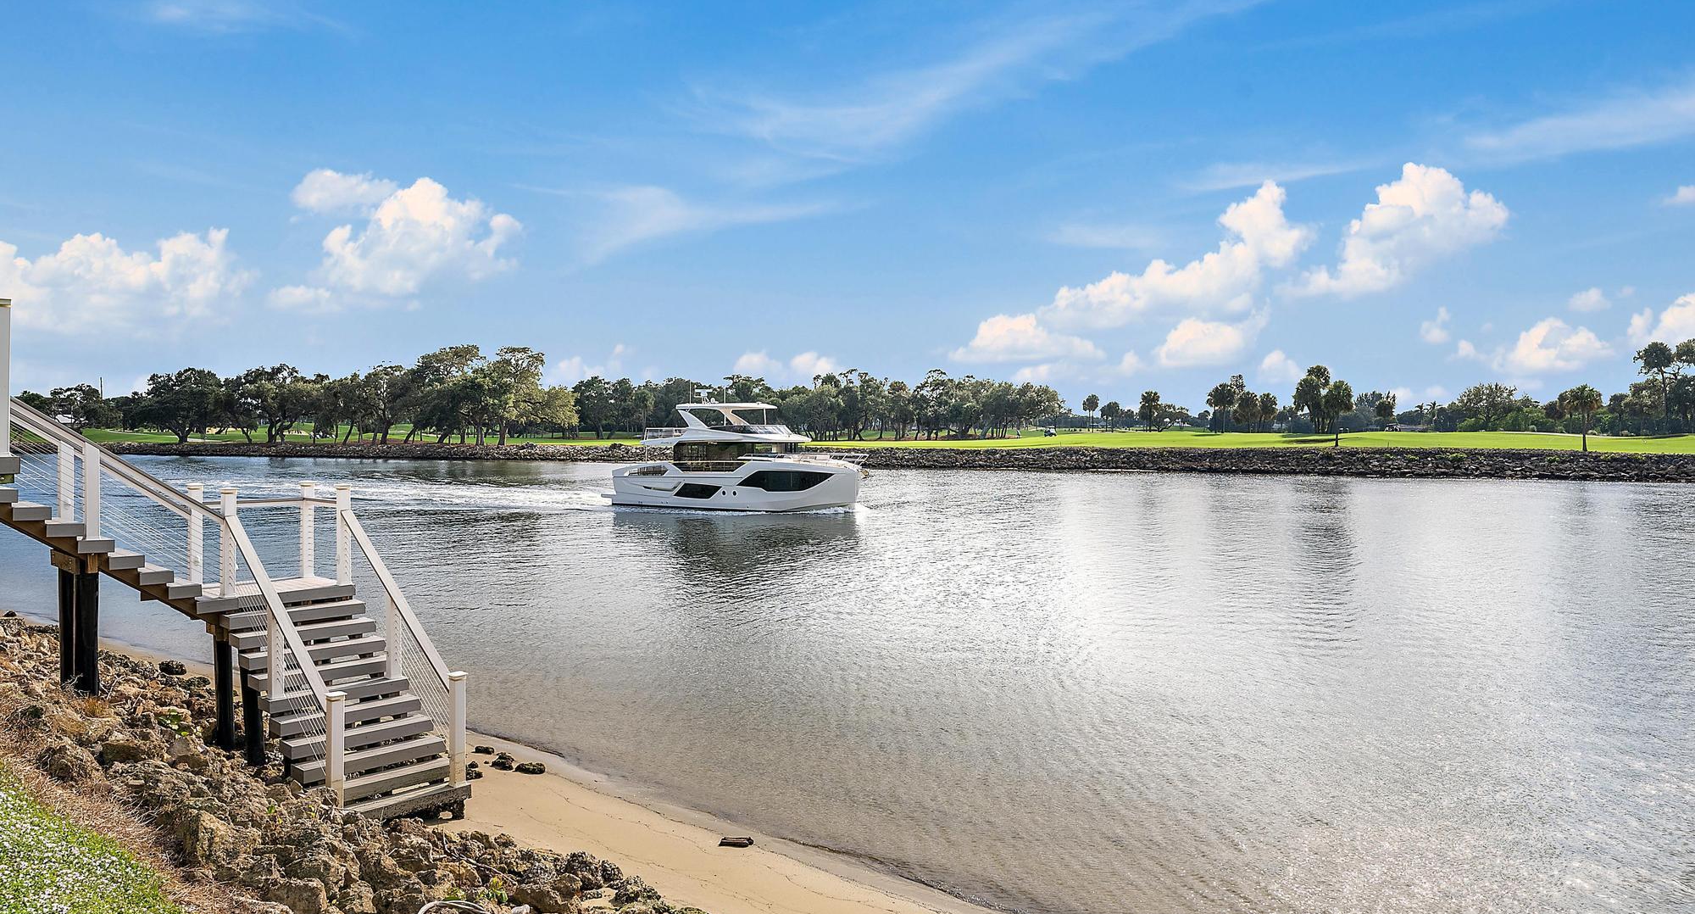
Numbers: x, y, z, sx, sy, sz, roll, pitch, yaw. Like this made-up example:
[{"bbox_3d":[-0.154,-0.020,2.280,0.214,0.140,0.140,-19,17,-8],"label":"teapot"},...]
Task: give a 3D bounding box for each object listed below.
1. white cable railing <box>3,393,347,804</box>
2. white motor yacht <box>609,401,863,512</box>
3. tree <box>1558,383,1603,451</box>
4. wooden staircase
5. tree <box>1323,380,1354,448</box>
[{"bbox_3d":[-6.791,1.413,11.180,3.032,4.092,2.325,1,1,43],"label":"white cable railing"},{"bbox_3d":[-6.992,-0.163,71.497,17.100,6.850,4.700,1,1,27],"label":"white motor yacht"},{"bbox_3d":[89.786,-4.744,138.000,4.900,8.130,4.900,0,1,0],"label":"tree"},{"bbox_3d":[-6.827,1.528,12.102,4.334,4.427,3.776,1,1,43],"label":"wooden staircase"},{"bbox_3d":[63.876,-5.578,147.000,4.000,8.643,4.000,0,1,0],"label":"tree"}]

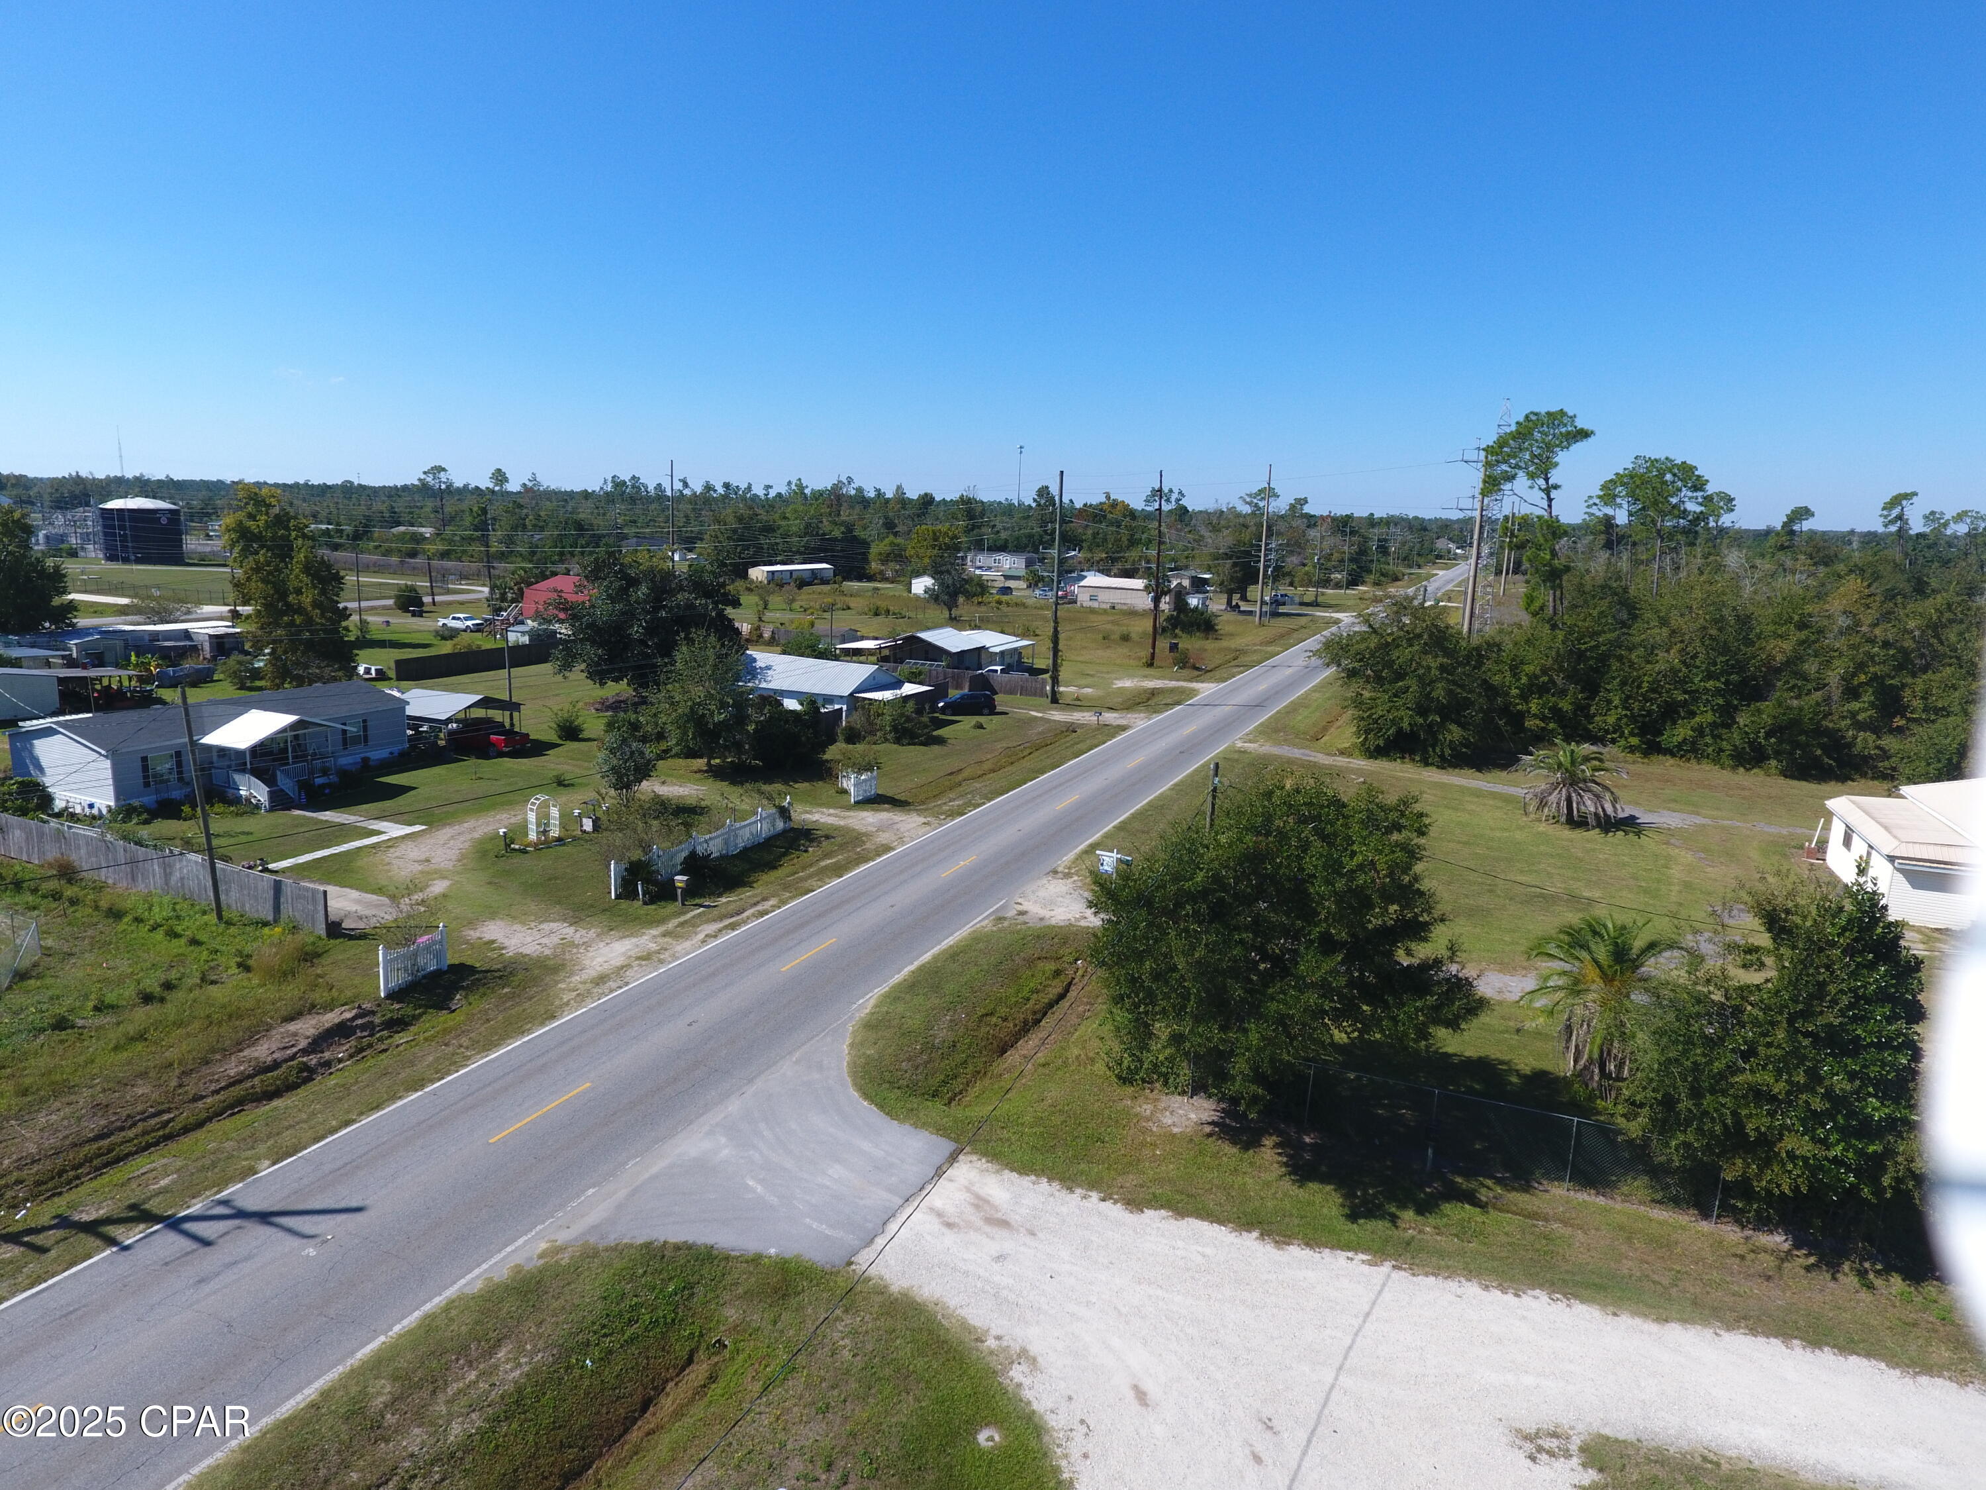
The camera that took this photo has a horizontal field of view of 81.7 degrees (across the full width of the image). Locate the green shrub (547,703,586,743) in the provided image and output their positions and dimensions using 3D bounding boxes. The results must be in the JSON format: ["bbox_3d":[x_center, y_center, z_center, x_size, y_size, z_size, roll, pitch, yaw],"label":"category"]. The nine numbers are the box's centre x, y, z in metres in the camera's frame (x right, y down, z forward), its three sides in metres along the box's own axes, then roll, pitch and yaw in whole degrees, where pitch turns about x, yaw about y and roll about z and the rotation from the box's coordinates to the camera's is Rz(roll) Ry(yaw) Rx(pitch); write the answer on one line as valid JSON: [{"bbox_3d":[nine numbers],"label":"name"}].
[{"bbox_3d":[-28.265,-1.637,76.167,2.450,2.400,2.400,-3,13,-20],"label":"green shrub"}]

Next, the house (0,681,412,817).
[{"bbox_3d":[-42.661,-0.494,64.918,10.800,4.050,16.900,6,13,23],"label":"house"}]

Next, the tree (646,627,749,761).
[{"bbox_3d":[-17.123,-2.600,66.595,5.900,8.100,5.800,-1,12,-14],"label":"tree"}]

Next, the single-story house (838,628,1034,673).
[{"bbox_3d":[-5.496,-9.450,111.835,14.400,4.100,15.400,7,13,24],"label":"single-story house"}]

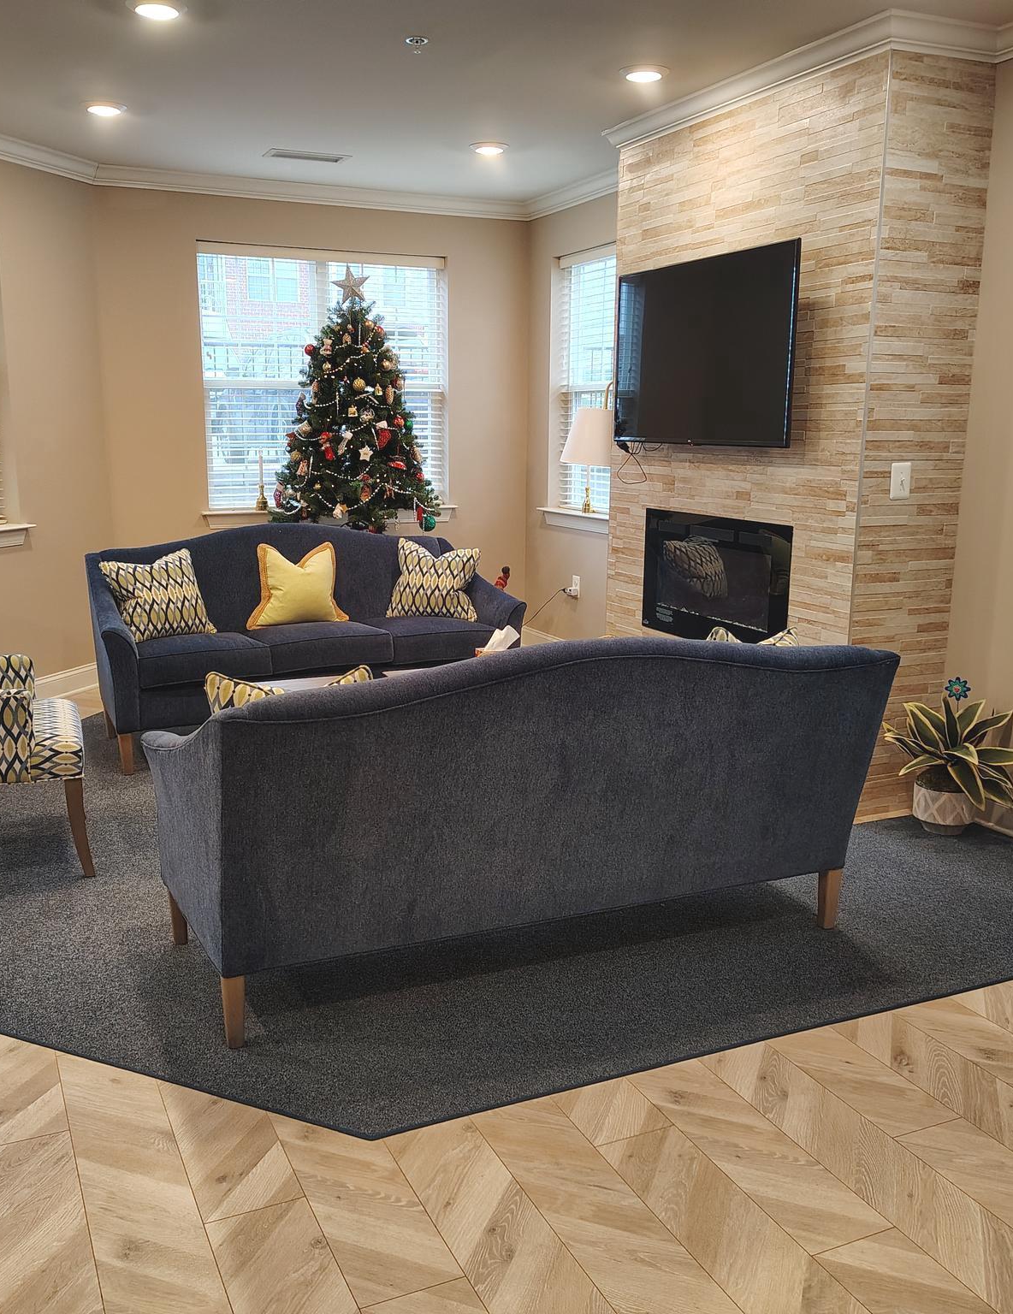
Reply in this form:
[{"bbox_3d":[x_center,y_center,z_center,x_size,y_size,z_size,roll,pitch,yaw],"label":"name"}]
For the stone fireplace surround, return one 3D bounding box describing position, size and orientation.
[{"bbox_3d":[1.119,-0.903,5.248,0.447,2.719,1.877,-5,12,-24],"label":"stone fireplace surround"}]

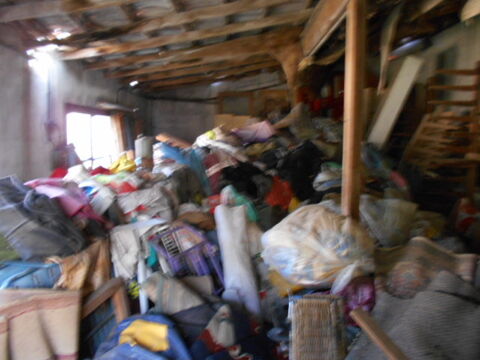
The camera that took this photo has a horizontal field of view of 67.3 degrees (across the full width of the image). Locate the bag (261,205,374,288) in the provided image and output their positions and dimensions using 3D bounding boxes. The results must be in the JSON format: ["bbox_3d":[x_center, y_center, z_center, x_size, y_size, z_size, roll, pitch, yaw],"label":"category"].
[{"bbox_3d":[0.505,0.427,2.350,0.700,0.480,0.550,1,5,11],"label":"bag"}]

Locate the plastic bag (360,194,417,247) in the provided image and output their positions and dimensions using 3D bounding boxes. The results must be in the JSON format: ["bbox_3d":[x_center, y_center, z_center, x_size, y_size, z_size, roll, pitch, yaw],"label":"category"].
[{"bbox_3d":[1.203,0.326,2.900,0.440,0.400,0.360,2,5,17],"label":"plastic bag"}]

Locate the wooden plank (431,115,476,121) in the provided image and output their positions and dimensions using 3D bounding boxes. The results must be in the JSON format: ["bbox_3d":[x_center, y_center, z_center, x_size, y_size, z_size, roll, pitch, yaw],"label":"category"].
[{"bbox_3d":[2.380,-0.693,4.000,0.490,0.050,0.060,1,5,6],"label":"wooden plank"}]

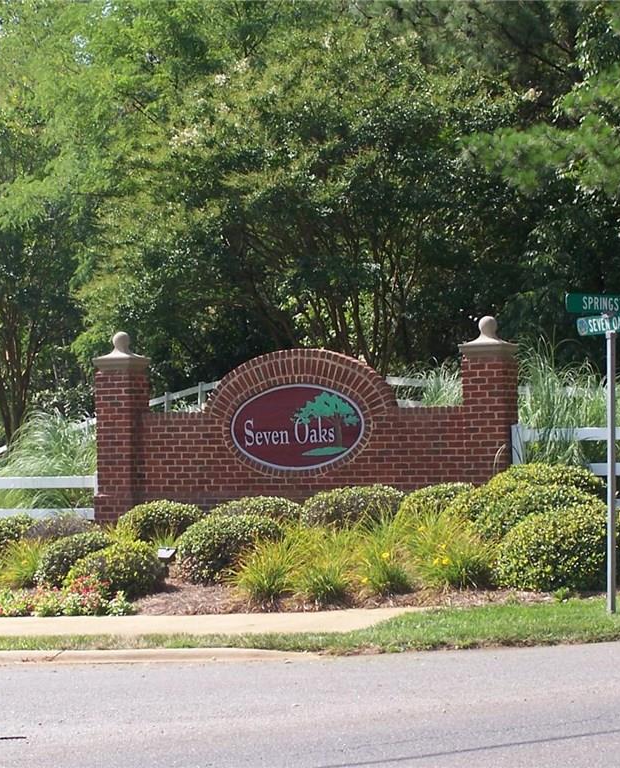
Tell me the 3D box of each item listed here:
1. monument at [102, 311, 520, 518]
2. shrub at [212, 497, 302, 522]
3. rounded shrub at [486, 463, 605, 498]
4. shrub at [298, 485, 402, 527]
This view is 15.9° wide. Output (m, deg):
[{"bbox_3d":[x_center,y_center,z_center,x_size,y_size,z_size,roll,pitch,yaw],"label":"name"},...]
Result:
[{"bbox_3d":[-0.135,0.498,26.831,5.470,2.425,0.560,-2,-1,25],"label":"monument"},{"bbox_3d":[-0.641,1.541,26.100,1.082,0.412,1.000,-1,-1,0],"label":"shrub"},{"bbox_3d":[2.557,1.232,24.300,1.336,0.723,1.250,-2,-1,25],"label":"rounded shrub"},{"bbox_3d":[0.487,1.428,25.400,1.191,0.532,1.100,-1,-1,0],"label":"shrub"}]

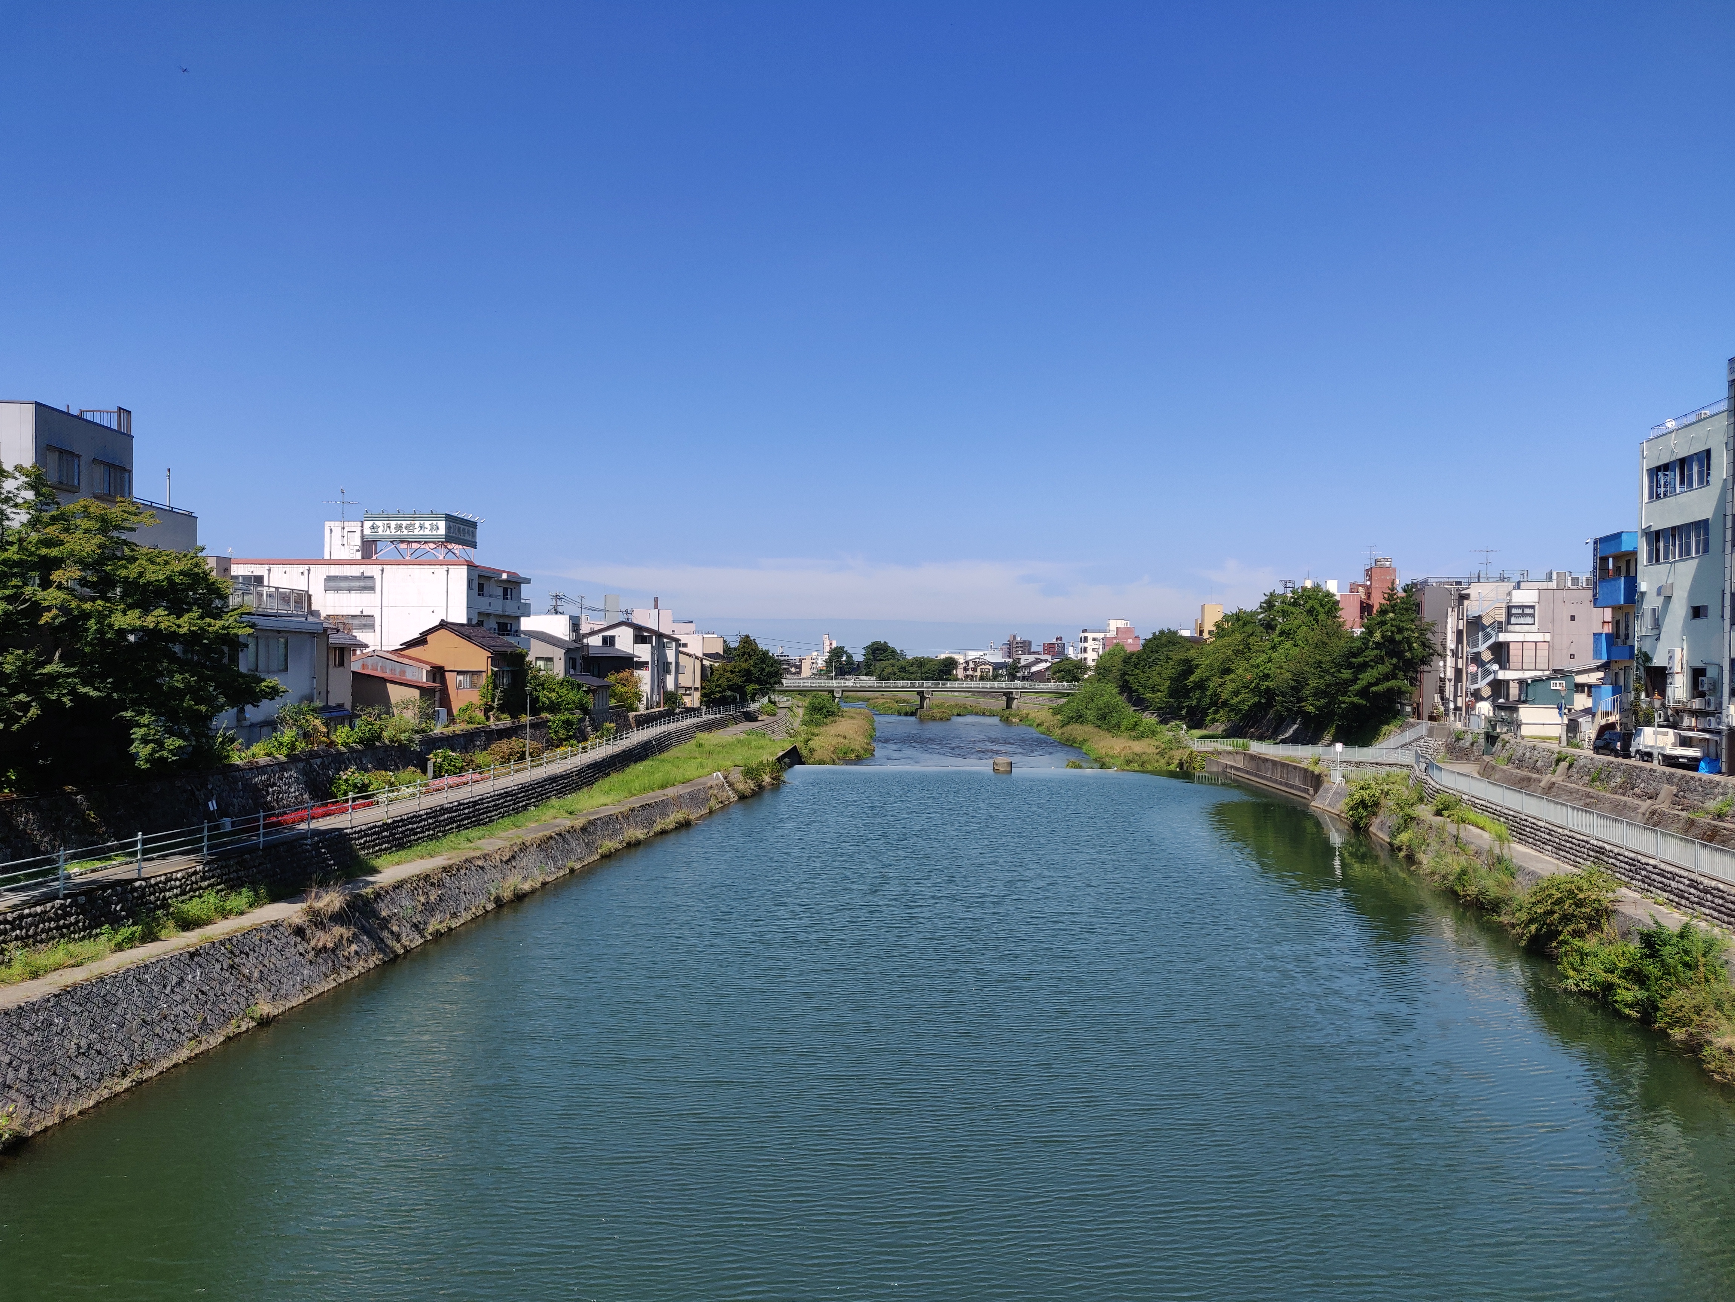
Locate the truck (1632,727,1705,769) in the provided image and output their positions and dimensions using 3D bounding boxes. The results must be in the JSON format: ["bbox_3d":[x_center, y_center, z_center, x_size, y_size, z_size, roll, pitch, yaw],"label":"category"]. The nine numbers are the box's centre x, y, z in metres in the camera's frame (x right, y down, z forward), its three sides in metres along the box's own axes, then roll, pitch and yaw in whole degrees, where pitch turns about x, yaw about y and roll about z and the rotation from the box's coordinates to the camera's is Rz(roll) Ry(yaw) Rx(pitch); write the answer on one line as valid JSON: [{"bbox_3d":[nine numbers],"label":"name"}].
[{"bbox_3d":[43.959,5.228,69.103,1.760,1.950,4.650,1,-1,12],"label":"truck"}]

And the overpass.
[{"bbox_3d":[10.850,8.425,236.000,62.000,6.300,8.000,1,-1,-8],"label":"overpass"}]

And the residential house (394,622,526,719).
[{"bbox_3d":[-30.000,1.400,93.000,6.900,6.950,9.800,0,-1,-1],"label":"residential house"}]

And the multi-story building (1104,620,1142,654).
[{"bbox_3d":[75.000,1.000,370.000,11.000,19.000,12.000,0,-1,0],"label":"multi-story building"}]

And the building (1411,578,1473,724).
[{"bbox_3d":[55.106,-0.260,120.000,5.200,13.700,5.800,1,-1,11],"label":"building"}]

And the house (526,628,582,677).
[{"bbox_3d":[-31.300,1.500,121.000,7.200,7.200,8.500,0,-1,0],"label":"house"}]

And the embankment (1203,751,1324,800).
[{"bbox_3d":[29.500,9.050,95.000,2.000,2.200,24.000,0,-1,0],"label":"embankment"}]

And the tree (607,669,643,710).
[{"bbox_3d":[-22.979,3.669,119.000,3.400,3.900,3.200,1,-1,0],"label":"tree"}]

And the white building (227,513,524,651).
[{"bbox_3d":[-42.200,-3.150,110.500,20.500,16.300,15.000,1,0,0],"label":"white building"}]

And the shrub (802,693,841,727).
[{"bbox_3d":[-6.300,8.300,174.000,5.500,4.800,5.300,0,-1,0],"label":"shrub"}]

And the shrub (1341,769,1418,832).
[{"bbox_3d":[29.890,8.845,73.000,4.100,3.300,3.300,1,-1,0],"label":"shrub"}]

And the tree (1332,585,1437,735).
[{"bbox_3d":[39.800,0.800,97.000,7.000,12.000,6.800,0,-1,0],"label":"tree"}]

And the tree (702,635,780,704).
[{"bbox_3d":[-19.218,2.980,190.000,12.200,11.000,11.000,1,-1,0],"label":"tree"}]

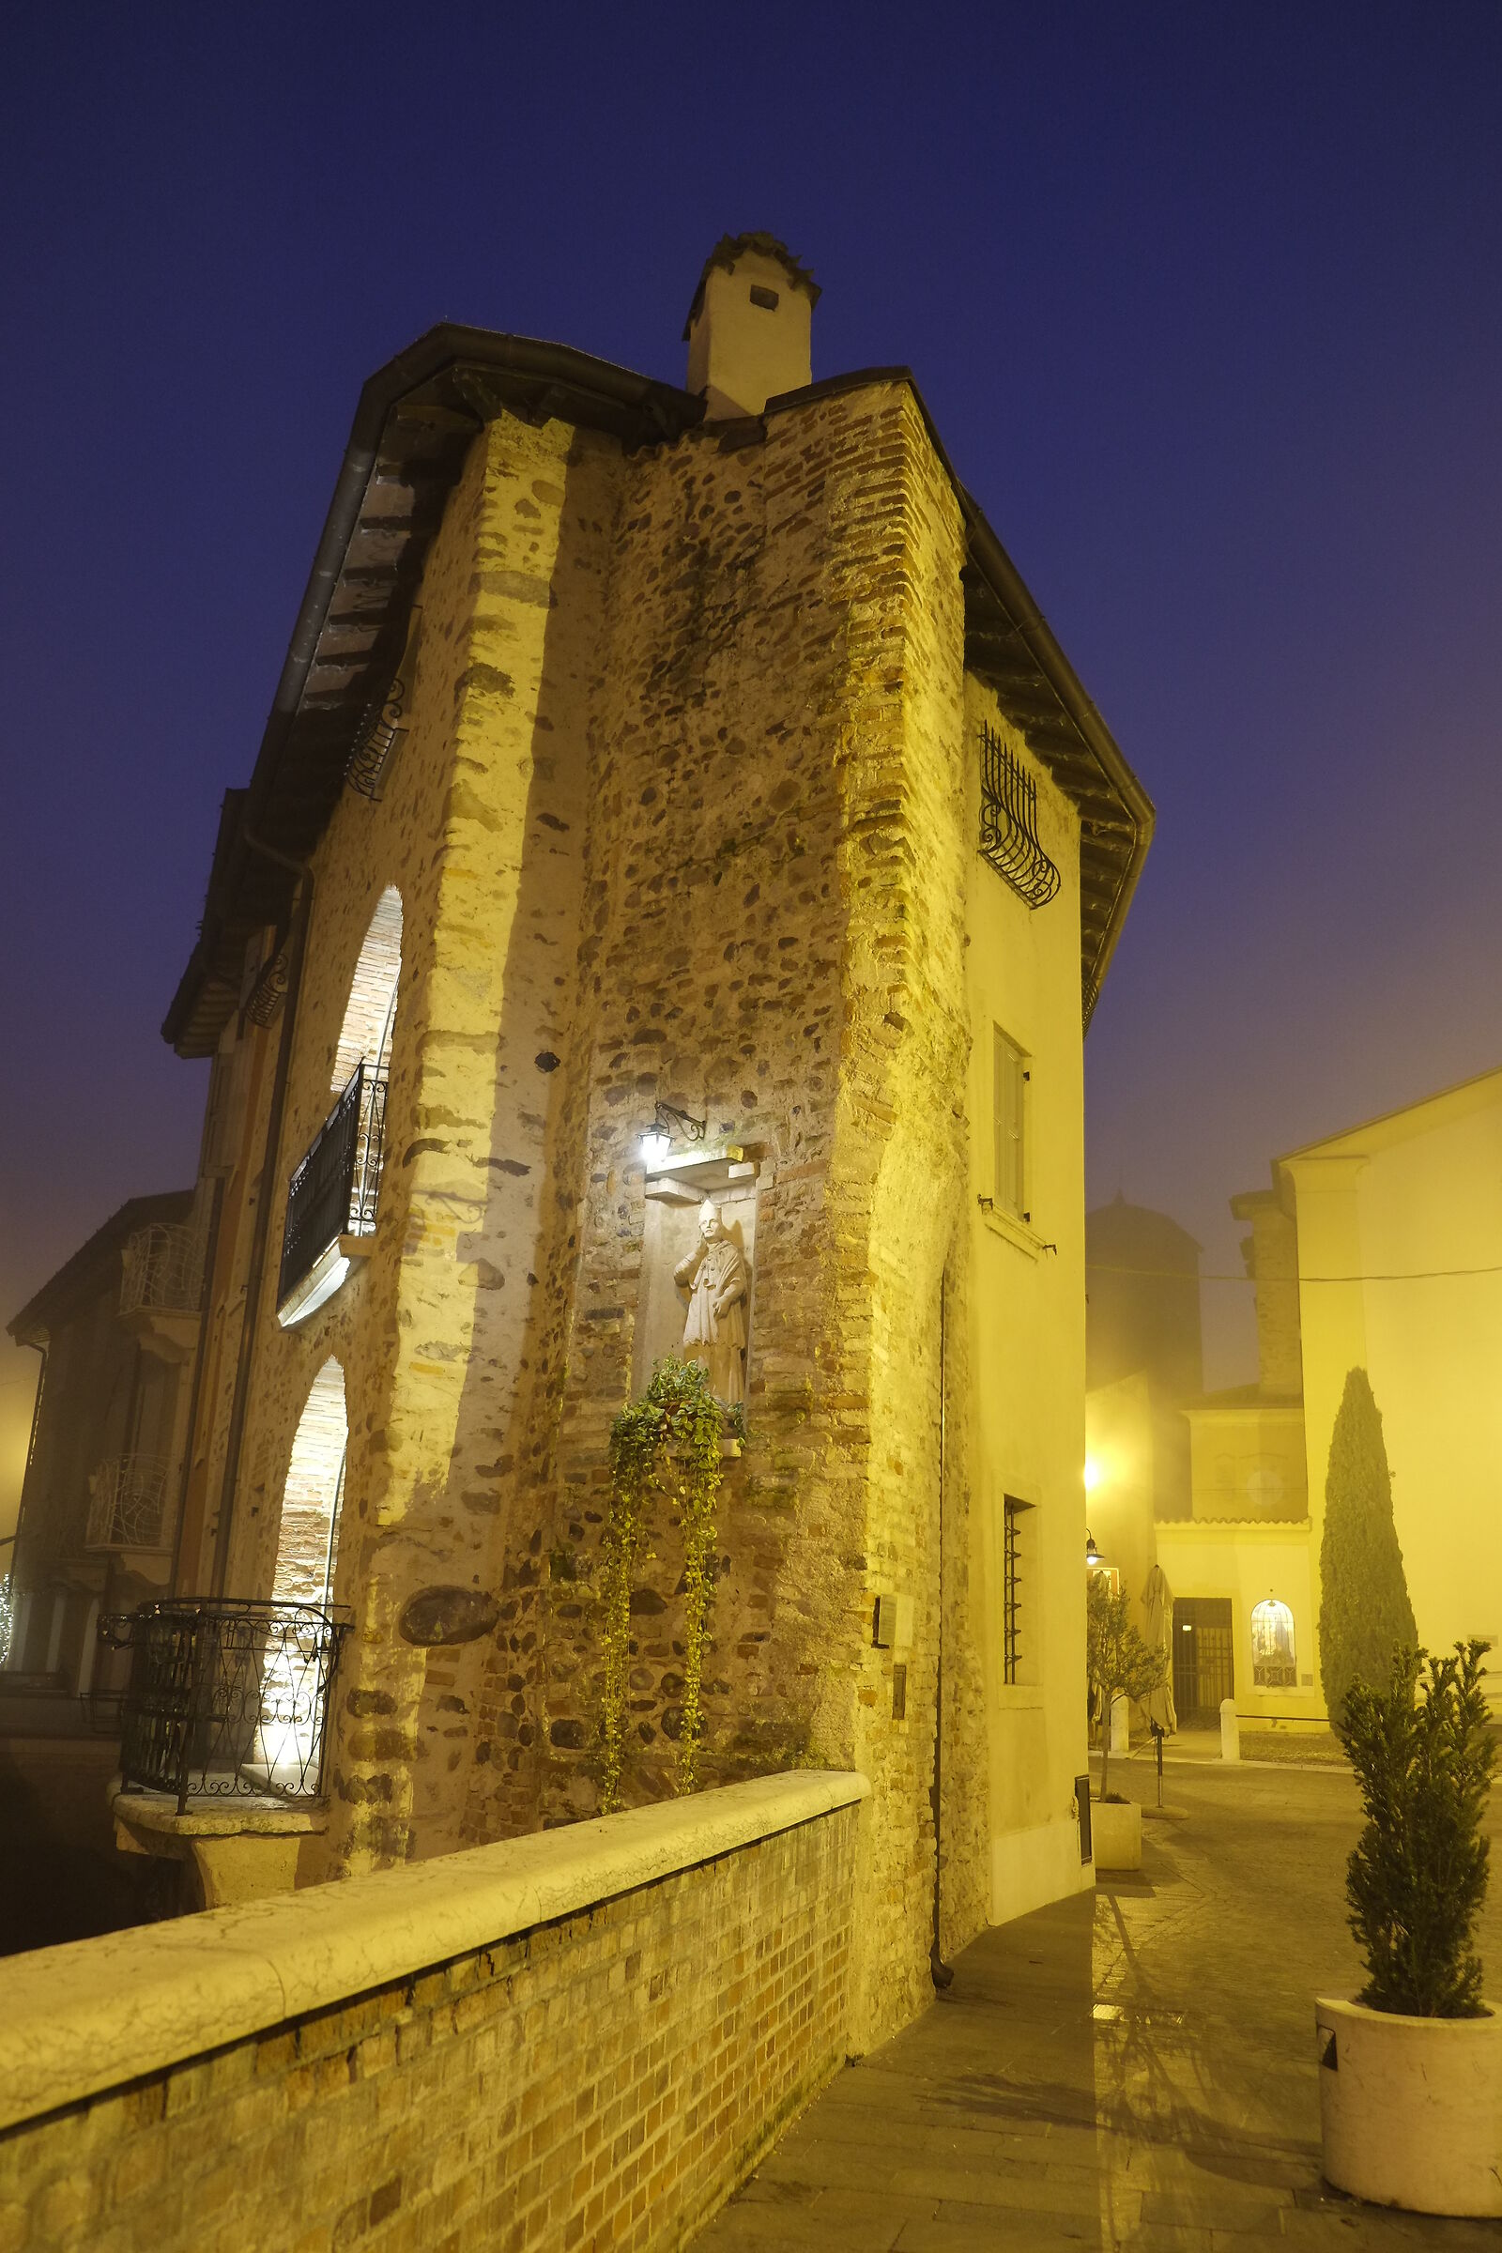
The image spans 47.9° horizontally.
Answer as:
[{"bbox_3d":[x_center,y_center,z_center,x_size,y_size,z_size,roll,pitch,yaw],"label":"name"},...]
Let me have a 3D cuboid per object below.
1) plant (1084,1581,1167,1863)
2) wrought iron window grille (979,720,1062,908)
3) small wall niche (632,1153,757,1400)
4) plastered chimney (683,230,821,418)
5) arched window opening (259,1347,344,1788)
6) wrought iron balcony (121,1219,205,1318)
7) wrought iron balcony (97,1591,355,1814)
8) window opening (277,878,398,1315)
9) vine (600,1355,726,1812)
[{"bbox_3d":[2.624,4.338,12.619,0.900,2.160,0.900,2,-16,0],"label":"plant"},{"bbox_3d":[1.900,-2.121,11.707,0.240,0.960,1.160,-7,-19,28],"label":"wrought iron window grille"},{"bbox_3d":[-0.188,0.757,8.003,0.710,1.304,0.420,-11,-21,37],"label":"small wall niche"},{"bbox_3d":[0.000,-4.620,10.335,0.750,1.520,0.600,9,-18,-20],"label":"plastered chimney"},{"bbox_3d":[-2.313,2.479,9.569,0.450,2.300,2.050,9,-18,-22],"label":"arched window opening"},{"bbox_3d":[-7.626,1.899,21.931,0.720,1.050,1.150,13,-19,-31],"label":"wrought iron balcony"},{"bbox_3d":[-2.769,2.939,8.754,0.930,1.000,2.200,9,-18,-22],"label":"wrought iron balcony"},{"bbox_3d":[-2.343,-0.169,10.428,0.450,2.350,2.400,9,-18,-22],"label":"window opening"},{"bbox_3d":[-0.390,2.024,7.484,0.660,2.080,0.240,-11,-21,37],"label":"vine"}]

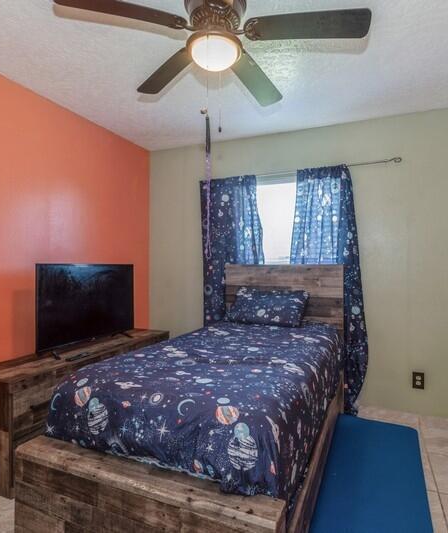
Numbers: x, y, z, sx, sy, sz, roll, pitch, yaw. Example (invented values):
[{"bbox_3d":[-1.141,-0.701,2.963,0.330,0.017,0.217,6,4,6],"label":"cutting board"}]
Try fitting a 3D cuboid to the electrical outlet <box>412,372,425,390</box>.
[{"bbox_3d":[1.513,0.893,2.593,0.079,0.124,0.010,0,0,21],"label":"electrical outlet"}]

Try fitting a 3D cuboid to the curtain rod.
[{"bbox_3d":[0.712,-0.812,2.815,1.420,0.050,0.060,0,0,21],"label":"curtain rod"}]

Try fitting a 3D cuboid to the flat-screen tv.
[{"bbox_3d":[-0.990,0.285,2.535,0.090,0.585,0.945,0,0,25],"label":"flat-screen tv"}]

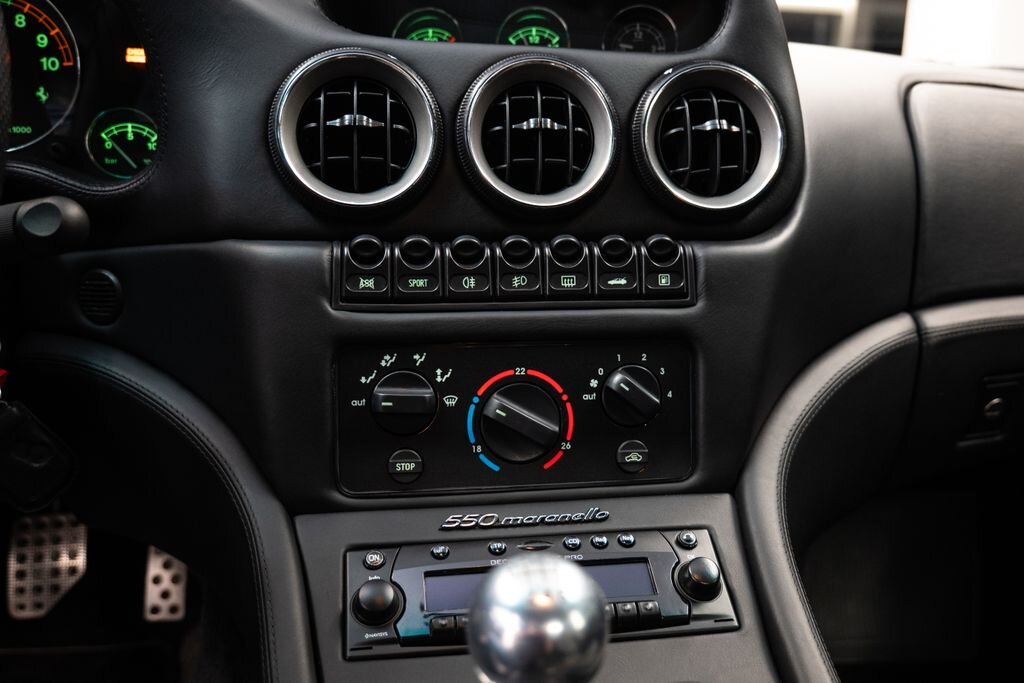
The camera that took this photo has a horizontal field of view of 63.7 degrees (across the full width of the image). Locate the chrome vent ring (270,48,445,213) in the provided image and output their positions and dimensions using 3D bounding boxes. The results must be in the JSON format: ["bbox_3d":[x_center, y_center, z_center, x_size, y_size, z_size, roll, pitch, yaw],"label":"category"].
[{"bbox_3d":[-0.084,-0.112,0.450,0.090,0.090,0.028,-1,-2,-9],"label":"chrome vent ring"}]

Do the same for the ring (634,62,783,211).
[{"bbox_3d":[0.112,-0.115,0.477,0.090,0.090,0.024,-1,-2,-9],"label":"ring"}]

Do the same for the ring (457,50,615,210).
[{"bbox_3d":[0.014,-0.113,0.461,0.090,0.090,0.024,-1,-2,-9],"label":"ring"}]

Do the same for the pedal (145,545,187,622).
[{"bbox_3d":[-0.371,0.247,0.892,0.042,0.105,0.015,-1,-25,-9],"label":"pedal"}]

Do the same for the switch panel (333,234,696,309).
[{"bbox_3d":[0.005,-0.038,0.446,0.198,0.040,0.021,-1,-5,-9],"label":"switch panel"}]

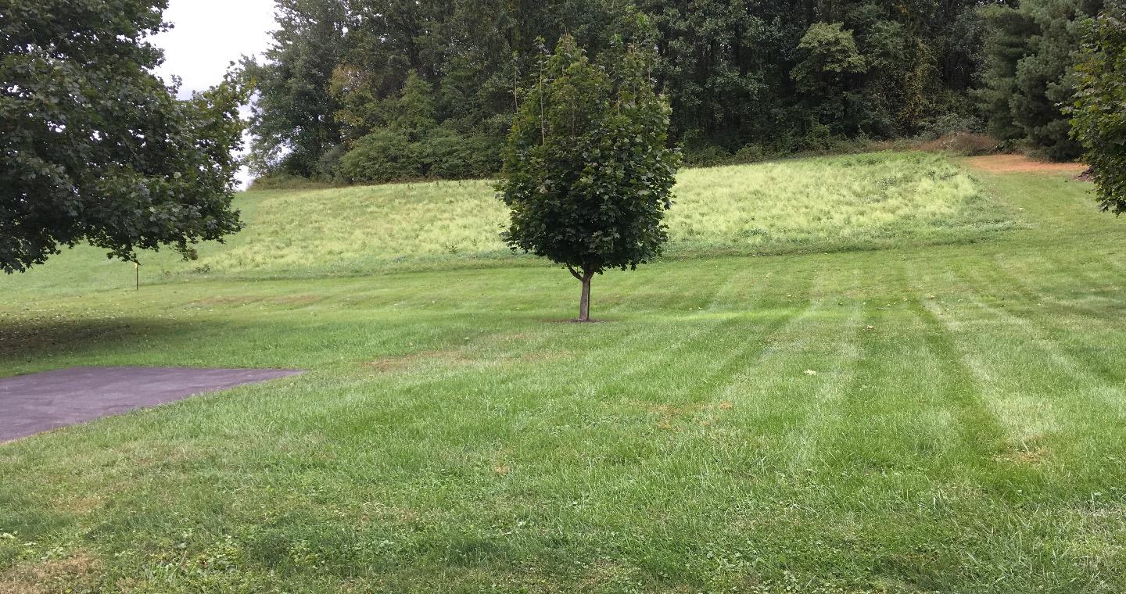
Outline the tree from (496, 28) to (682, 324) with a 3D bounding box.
[{"bbox_3d":[0.450,-2.100,16.500,3.100,5.000,3.050,0,1,0],"label":"tree"}]

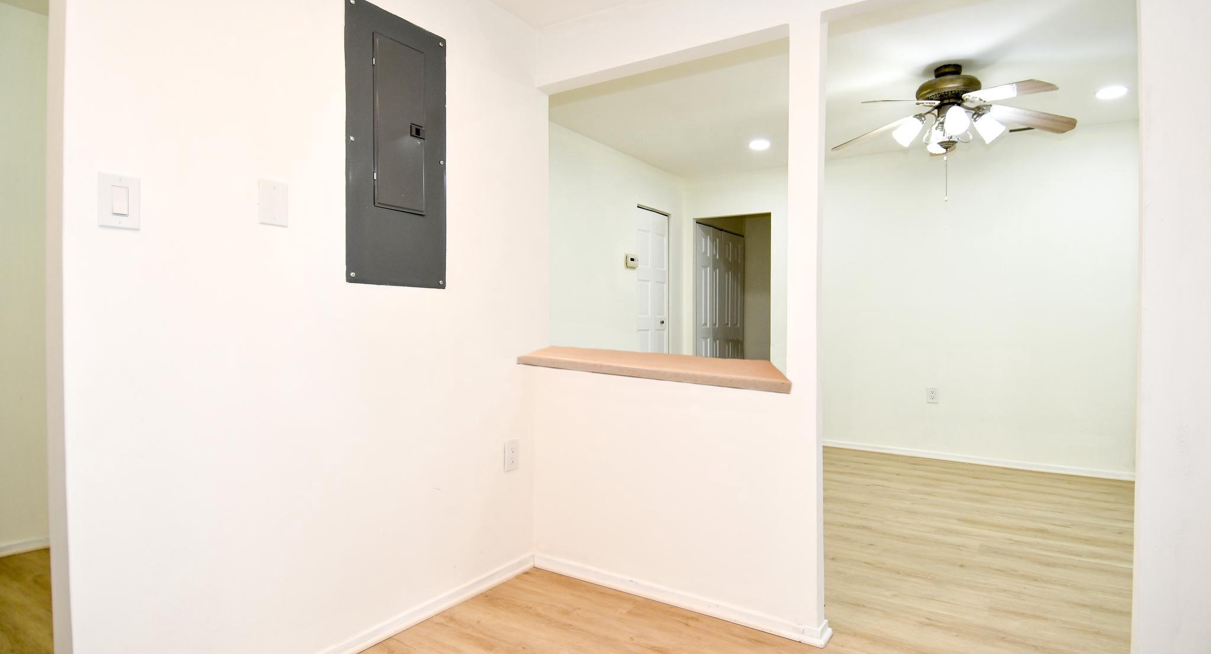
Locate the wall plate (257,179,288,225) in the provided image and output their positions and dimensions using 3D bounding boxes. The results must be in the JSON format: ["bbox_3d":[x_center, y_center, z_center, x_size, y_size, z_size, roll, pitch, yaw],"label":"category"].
[{"bbox_3d":[-0.916,-0.341,1.670,0.007,0.121,0.077,0,0,33],"label":"wall plate"}]

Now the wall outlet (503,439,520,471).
[{"bbox_3d":[-0.383,0.527,2.480,0.008,0.120,0.077,0,0,33],"label":"wall outlet"}]

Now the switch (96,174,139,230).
[{"bbox_3d":[-1.111,-0.287,1.385,0.010,0.121,0.078,0,0,33],"label":"switch"}]

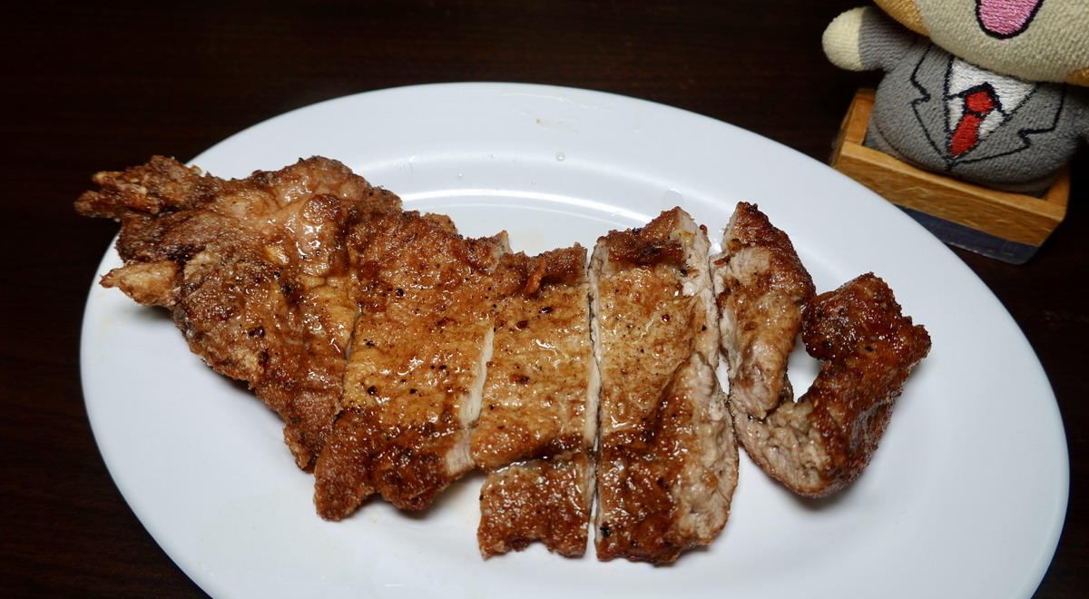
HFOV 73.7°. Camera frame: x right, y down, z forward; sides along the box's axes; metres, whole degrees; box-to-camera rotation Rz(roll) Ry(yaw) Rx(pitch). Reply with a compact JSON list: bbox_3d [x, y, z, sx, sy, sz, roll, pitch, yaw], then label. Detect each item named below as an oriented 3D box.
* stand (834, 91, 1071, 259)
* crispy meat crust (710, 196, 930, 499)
[{"bbox_3d":[0.134,-0.042,0.247,0.069,0.025,0.032,20,60,12],"label":"stand"},{"bbox_3d":[0.082,0.008,0.210,0.057,0.022,0.093,1,58,1],"label":"crispy meat crust"}]

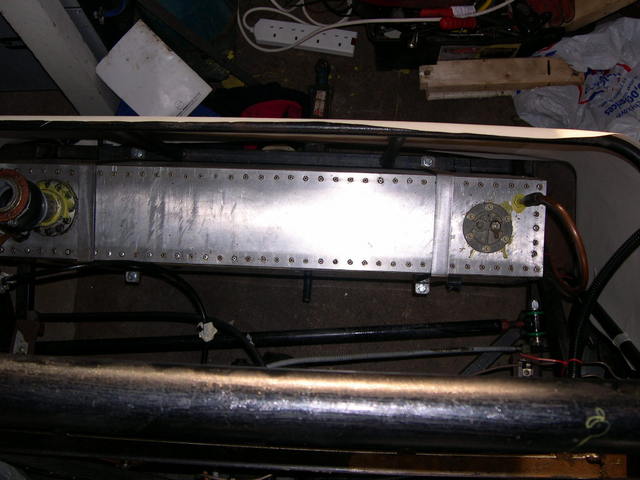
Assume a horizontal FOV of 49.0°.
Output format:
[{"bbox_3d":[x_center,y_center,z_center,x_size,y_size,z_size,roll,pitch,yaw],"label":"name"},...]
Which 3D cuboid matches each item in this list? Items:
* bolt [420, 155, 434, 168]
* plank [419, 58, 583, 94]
[{"bbox_3d":[0.191,-0.140,1.250,0.023,0.016,0.022,2,83,2],"label":"bolt"},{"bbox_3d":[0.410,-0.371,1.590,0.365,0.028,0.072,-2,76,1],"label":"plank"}]

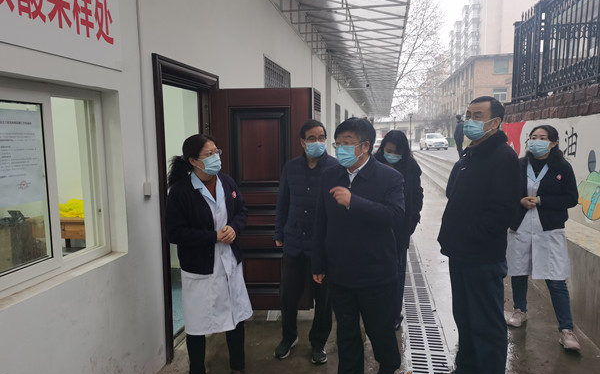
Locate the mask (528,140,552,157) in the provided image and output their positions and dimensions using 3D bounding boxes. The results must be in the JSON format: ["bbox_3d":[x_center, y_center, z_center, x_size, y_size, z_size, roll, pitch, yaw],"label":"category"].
[{"bbox_3d":[1.786,-0.283,3.483,0.150,0.115,0.085,4,8,40],"label":"mask"}]

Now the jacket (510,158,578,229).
[{"bbox_3d":[1.833,0.047,3.553,0.490,0.542,0.320,3,7,36],"label":"jacket"}]

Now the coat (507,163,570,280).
[{"bbox_3d":[1.841,0.255,3.606,0.450,0.888,0.310,3,7,36],"label":"coat"}]

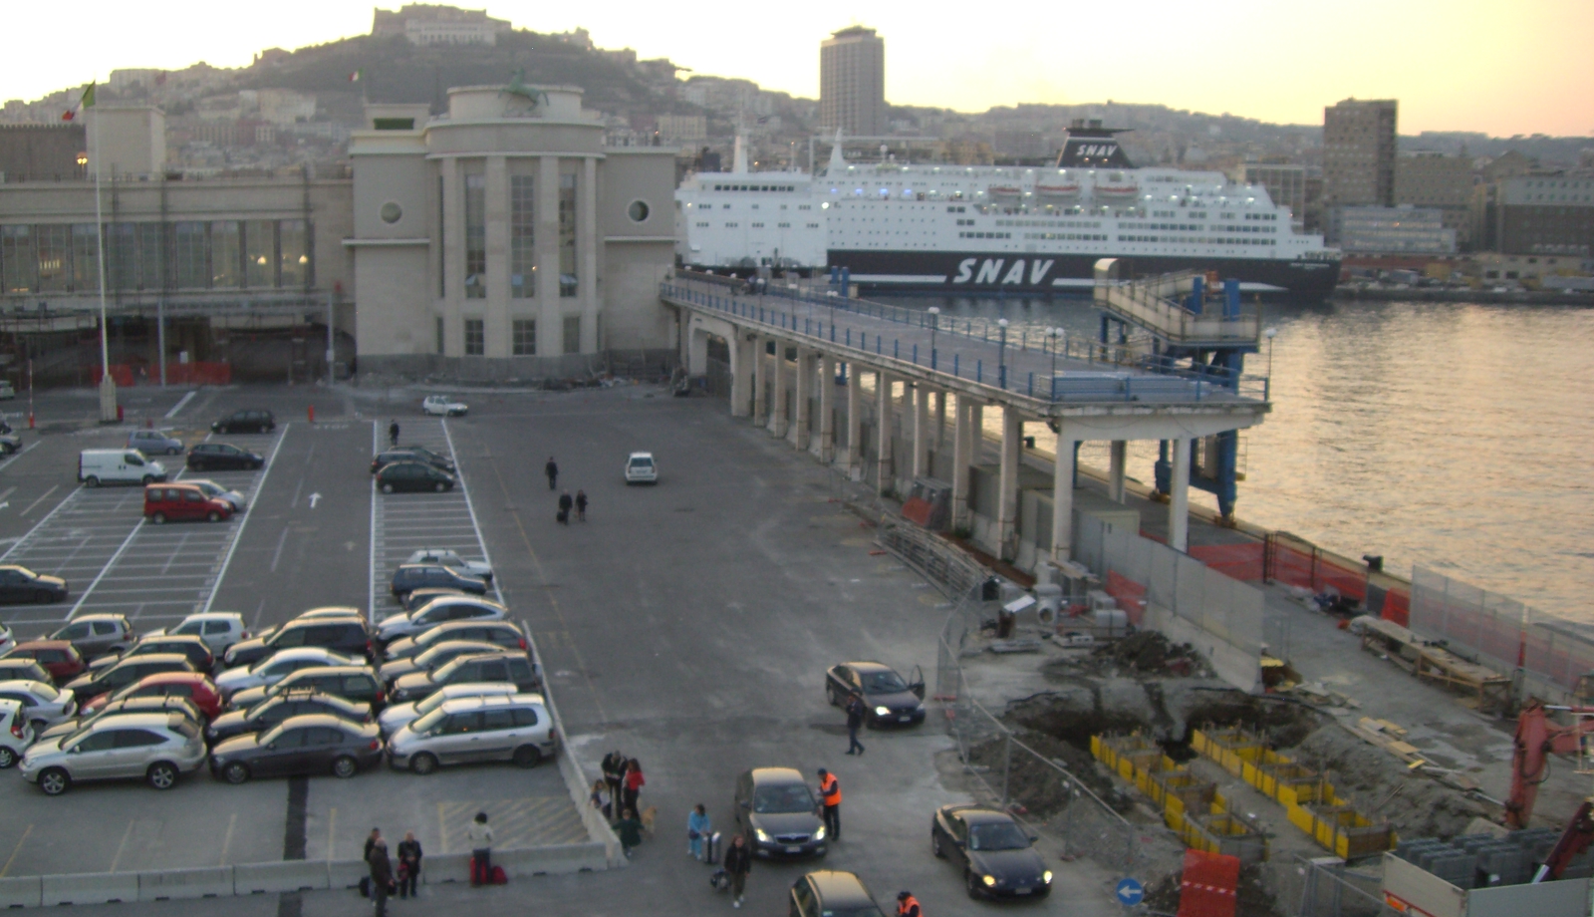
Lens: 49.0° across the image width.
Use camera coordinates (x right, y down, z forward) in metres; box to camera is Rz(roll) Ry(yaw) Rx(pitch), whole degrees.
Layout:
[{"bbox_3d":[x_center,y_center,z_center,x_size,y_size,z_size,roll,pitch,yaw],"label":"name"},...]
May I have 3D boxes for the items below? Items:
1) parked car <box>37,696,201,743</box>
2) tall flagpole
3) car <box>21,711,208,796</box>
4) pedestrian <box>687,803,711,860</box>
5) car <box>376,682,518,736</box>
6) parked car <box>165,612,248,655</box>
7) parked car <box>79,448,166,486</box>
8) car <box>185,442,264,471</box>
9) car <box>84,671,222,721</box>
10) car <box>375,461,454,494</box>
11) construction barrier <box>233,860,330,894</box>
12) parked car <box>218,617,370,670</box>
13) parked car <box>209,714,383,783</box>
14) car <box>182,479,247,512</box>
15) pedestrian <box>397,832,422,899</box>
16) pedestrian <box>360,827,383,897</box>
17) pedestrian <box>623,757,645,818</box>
[{"bbox_3d":[-18.650,7.458,48.320,4.350,1.470,1.740,-1,8,-12],"label":"parked car"},{"bbox_3d":[-50.760,-15.098,127.955,1.250,24.750,1.250,-1,8,-13],"label":"tall flagpole"},{"bbox_3d":[-17.931,7.661,46.031,4.730,1.690,1.845,-1,8,-12],"label":"car"},{"bbox_3d":[-2.268,8.559,40.247,0.500,1.305,0.420,1,8,8],"label":"pedestrian"},{"bbox_3d":[-9.902,7.344,50.465,4.150,1.450,1.700,-1,8,-13],"label":"car"},{"bbox_3d":[-20.363,5.986,58.797,3.706,1.460,1.660,-1,8,-11],"label":"parked car"},{"bbox_3d":[-37.840,0.430,98.233,4.700,1.960,1.900,-1,8,-11],"label":"parked car"},{"bbox_3d":[-34.256,-0.166,104.982,4.400,1.470,1.760,-2,8,-17],"label":"car"},{"bbox_3d":[-19.185,7.181,52.281,4.000,1.450,1.700,-1,8,-13],"label":"car"},{"bbox_3d":[-20.981,0.979,95.937,4.250,1.600,1.740,-1,8,-13],"label":"car"},{"bbox_3d":[-11.419,9.252,38.873,2.000,0.580,0.460,-1,8,-13],"label":"construction barrier"},{"bbox_3d":[-16.242,6.228,57.511,4.600,1.670,1.800,-1,8,-13],"label":"parked car"},{"bbox_3d":[-13.415,7.703,47.063,4.520,1.430,1.810,-1,8,-10],"label":"parked car"},{"bbox_3d":[-29.201,1.896,86.522,3.850,1.450,1.660,-2,8,-18],"label":"car"},{"bbox_3d":[-8.665,9.022,39.071,0.520,1.600,0.360,0,8,-6],"label":"pedestrian"},{"bbox_3d":[-9.147,8.849,38.115,0.380,1.700,0.520,4,8,26],"label":"pedestrian"},{"bbox_3d":[-3.924,8.085,42.634,0.500,1.609,0.360,4,8,25],"label":"pedestrian"}]

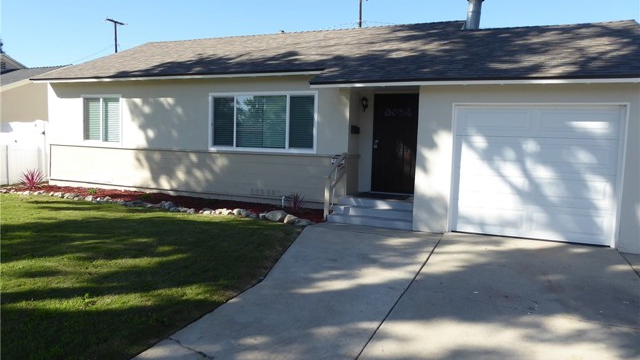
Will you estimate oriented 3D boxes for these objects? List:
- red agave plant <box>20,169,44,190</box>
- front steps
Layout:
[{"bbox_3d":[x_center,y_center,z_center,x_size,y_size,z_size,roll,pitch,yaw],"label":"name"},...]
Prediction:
[{"bbox_3d":[-7.393,-0.018,11.856,0.540,0.550,0.540,4,5,21],"label":"red agave plant"},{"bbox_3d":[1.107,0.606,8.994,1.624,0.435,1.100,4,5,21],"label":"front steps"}]

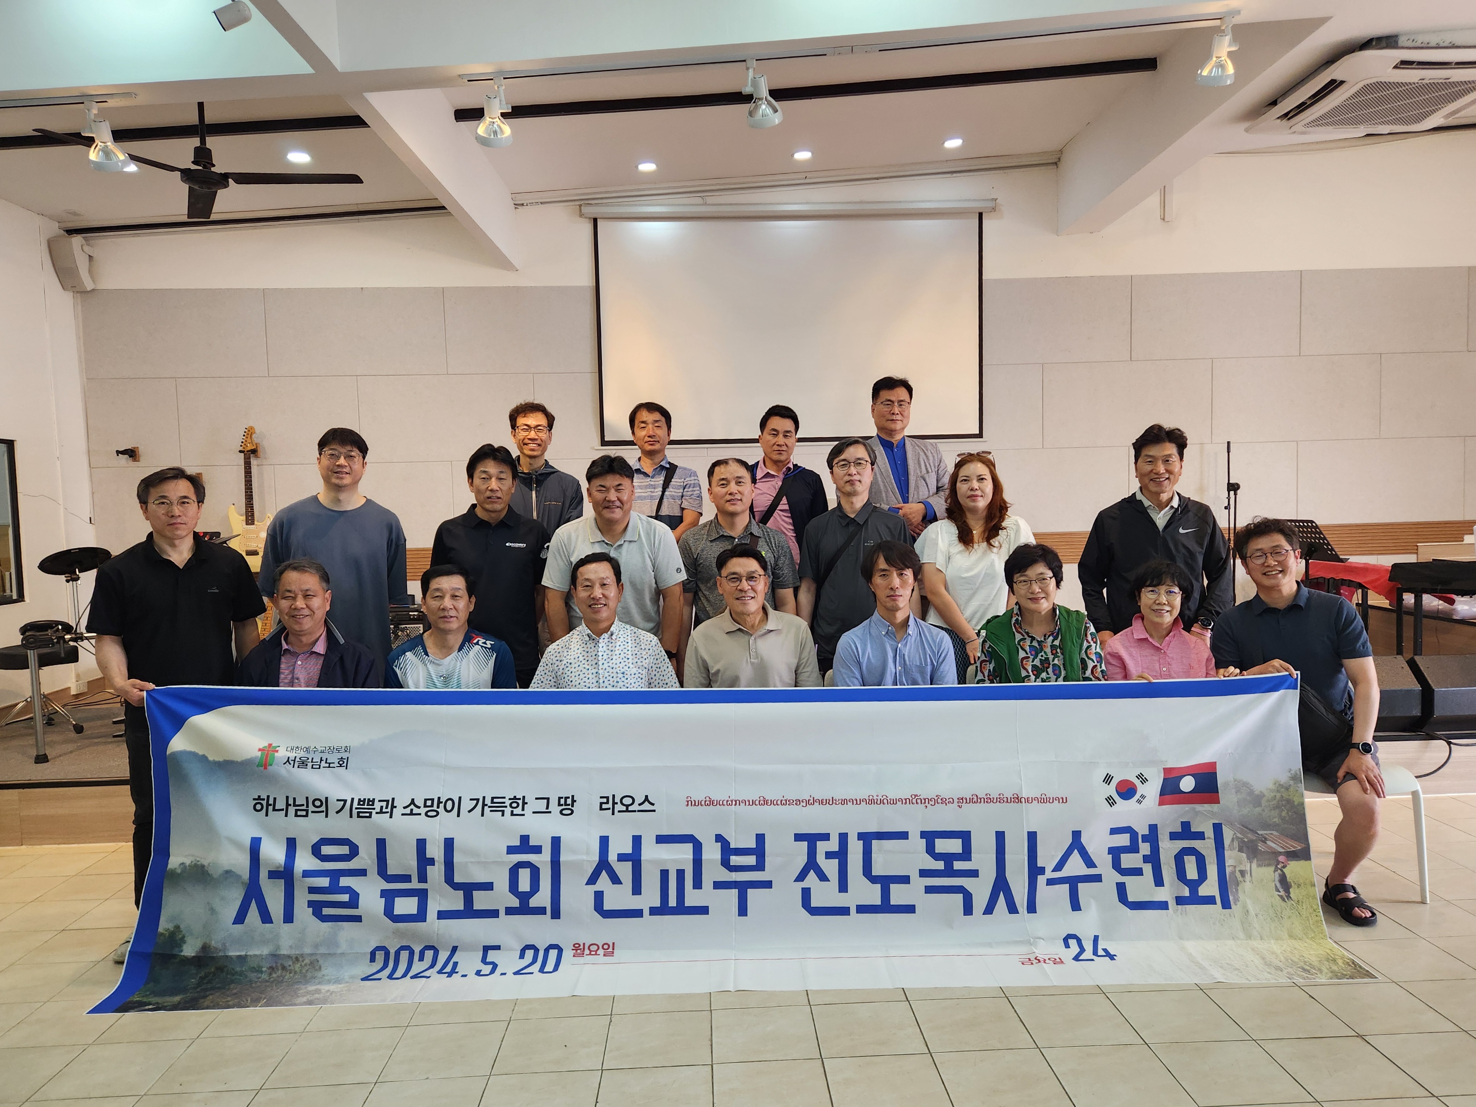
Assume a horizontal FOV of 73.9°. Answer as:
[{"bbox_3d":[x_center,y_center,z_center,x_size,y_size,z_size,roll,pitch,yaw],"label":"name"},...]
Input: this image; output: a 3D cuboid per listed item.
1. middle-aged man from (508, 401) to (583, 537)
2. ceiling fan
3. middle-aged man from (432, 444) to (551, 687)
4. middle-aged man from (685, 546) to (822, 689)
[{"bbox_3d":[-0.945,0.122,4.657,0.480,1.673,0.310,-2,3,-8],"label":"middle-aged man"},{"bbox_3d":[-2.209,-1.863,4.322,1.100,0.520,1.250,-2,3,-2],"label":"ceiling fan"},{"bbox_3d":[-0.952,0.443,3.842,0.490,1.723,0.310,-2,3,-9],"label":"middle-aged man"},{"bbox_3d":[0.064,0.641,3.524,0.550,1.325,0.680,-2,3,-1],"label":"middle-aged man"}]

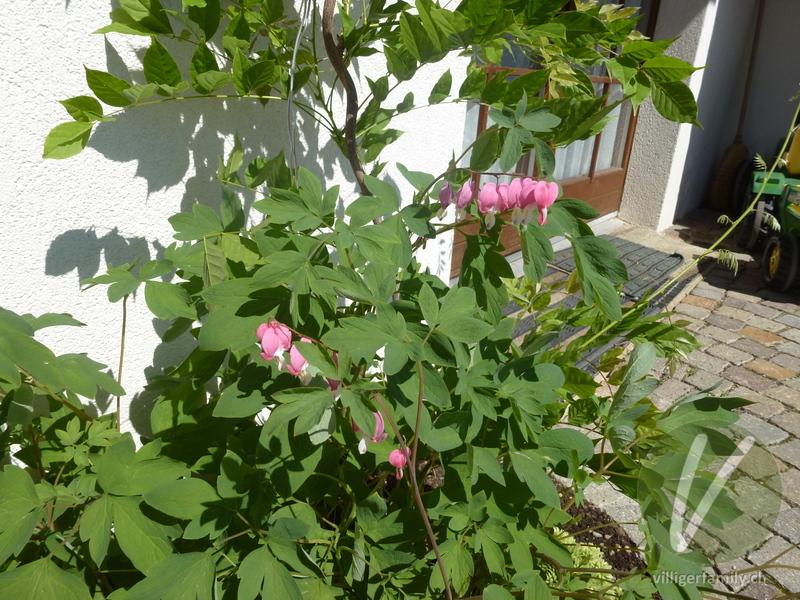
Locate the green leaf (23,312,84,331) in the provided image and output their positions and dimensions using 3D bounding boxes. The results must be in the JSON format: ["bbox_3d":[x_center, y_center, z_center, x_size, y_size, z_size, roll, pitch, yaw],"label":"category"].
[{"bbox_3d":[-0.436,0.027,0.700,0.068,0.013,0.035,-13,28,-32],"label":"green leaf"}]

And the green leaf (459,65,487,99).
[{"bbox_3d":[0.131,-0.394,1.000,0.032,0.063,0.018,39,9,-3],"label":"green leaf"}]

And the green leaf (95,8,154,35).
[{"bbox_3d":[-0.367,-0.371,0.740,0.080,0.036,0.040,-10,24,-30],"label":"green leaf"}]

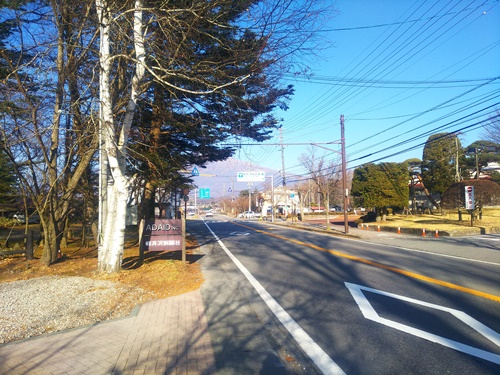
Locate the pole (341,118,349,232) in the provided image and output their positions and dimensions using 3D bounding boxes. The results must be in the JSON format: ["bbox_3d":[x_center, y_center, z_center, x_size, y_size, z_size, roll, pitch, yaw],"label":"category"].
[{"bbox_3d":[6.062,-0.874,23.959,0.250,7.620,0.250,0,-4,-8],"label":"pole"}]

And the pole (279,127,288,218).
[{"bbox_3d":[5.059,-2.015,54.461,0.400,13.550,0.400,0,-4,-8],"label":"pole"}]

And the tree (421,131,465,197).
[{"bbox_3d":[21.677,-1.778,42.304,4.900,8.950,4.800,0,-4,-8],"label":"tree"}]

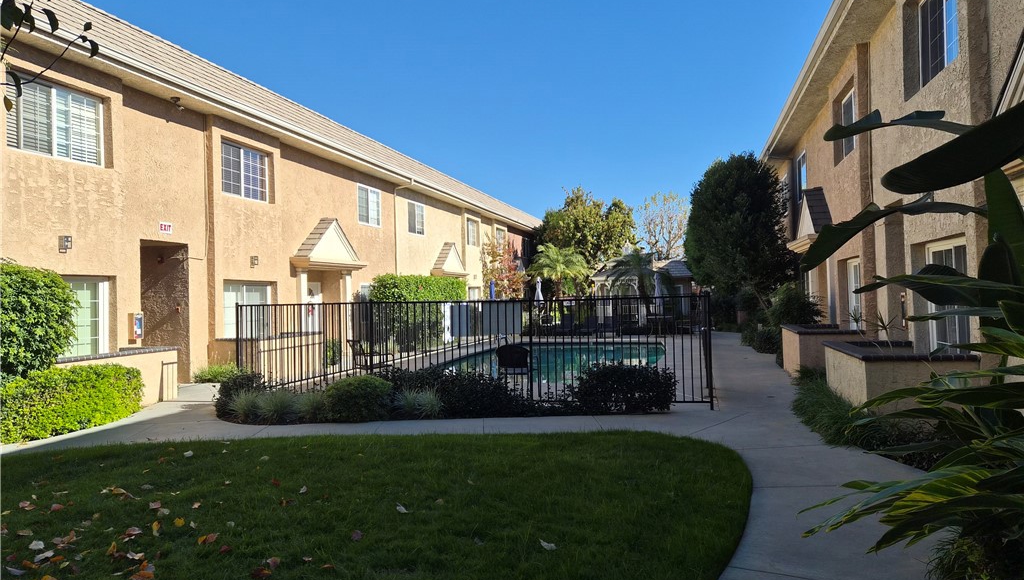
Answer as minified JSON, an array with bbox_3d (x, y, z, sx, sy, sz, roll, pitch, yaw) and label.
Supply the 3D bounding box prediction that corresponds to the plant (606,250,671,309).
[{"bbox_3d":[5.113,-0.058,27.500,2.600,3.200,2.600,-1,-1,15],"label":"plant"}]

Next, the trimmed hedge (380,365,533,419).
[{"bbox_3d":[-0.810,1.390,9.420,2.120,0.610,1.000,-1,-1,10],"label":"trimmed hedge"}]

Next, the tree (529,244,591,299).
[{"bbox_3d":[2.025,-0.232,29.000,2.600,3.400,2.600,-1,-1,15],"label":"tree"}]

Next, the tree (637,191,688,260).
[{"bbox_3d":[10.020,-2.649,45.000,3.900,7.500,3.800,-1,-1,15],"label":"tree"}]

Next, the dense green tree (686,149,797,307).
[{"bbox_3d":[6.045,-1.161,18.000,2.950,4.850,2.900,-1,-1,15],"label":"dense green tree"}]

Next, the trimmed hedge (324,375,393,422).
[{"bbox_3d":[-2.098,1.433,9.300,0.920,0.570,0.880,-1,-1,11],"label":"trimmed hedge"}]

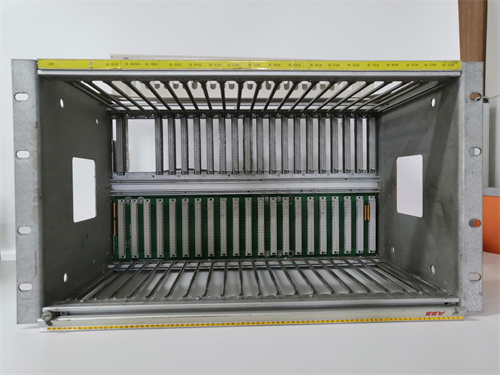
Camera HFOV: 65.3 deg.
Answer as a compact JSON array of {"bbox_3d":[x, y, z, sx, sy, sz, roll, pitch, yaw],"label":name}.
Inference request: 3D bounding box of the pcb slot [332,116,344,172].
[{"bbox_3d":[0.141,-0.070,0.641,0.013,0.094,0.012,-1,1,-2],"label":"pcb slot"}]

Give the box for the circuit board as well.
[{"bbox_3d":[-0.004,0.064,0.641,0.437,0.108,0.016,-1,1,-3],"label":"circuit board"}]

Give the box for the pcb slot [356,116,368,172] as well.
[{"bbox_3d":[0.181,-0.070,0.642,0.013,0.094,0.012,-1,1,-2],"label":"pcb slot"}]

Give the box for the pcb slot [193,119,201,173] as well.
[{"bbox_3d":[-0.084,-0.068,0.632,0.011,0.094,0.012,-1,1,-2],"label":"pcb slot"}]

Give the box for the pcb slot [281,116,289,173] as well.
[{"bbox_3d":[0.058,-0.069,0.637,0.011,0.094,0.012,-1,1,-2],"label":"pcb slot"}]

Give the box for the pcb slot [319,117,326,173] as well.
[{"bbox_3d":[0.118,-0.070,0.641,0.011,0.094,0.013,-1,1,-3],"label":"pcb slot"}]

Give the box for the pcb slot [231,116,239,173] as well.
[{"bbox_3d":[-0.023,-0.068,0.634,0.011,0.094,0.012,-1,1,-2],"label":"pcb slot"}]

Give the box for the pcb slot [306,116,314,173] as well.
[{"bbox_3d":[0.098,-0.069,0.640,0.011,0.094,0.013,-1,1,-3],"label":"pcb slot"}]

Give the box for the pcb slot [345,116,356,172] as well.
[{"bbox_3d":[0.159,-0.070,0.643,0.011,0.094,0.013,-1,1,-3],"label":"pcb slot"}]

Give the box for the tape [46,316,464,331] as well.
[{"bbox_3d":[0.012,0.138,0.399,0.427,0.004,0.002,0,-9,-3],"label":"tape"}]

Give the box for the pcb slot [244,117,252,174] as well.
[{"bbox_3d":[-0.004,-0.068,0.635,0.011,0.094,0.013,-1,1,-3],"label":"pcb slot"}]

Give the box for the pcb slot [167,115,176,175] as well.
[{"bbox_3d":[-0.126,-0.067,0.629,0.011,0.094,0.013,-1,1,-3],"label":"pcb slot"}]

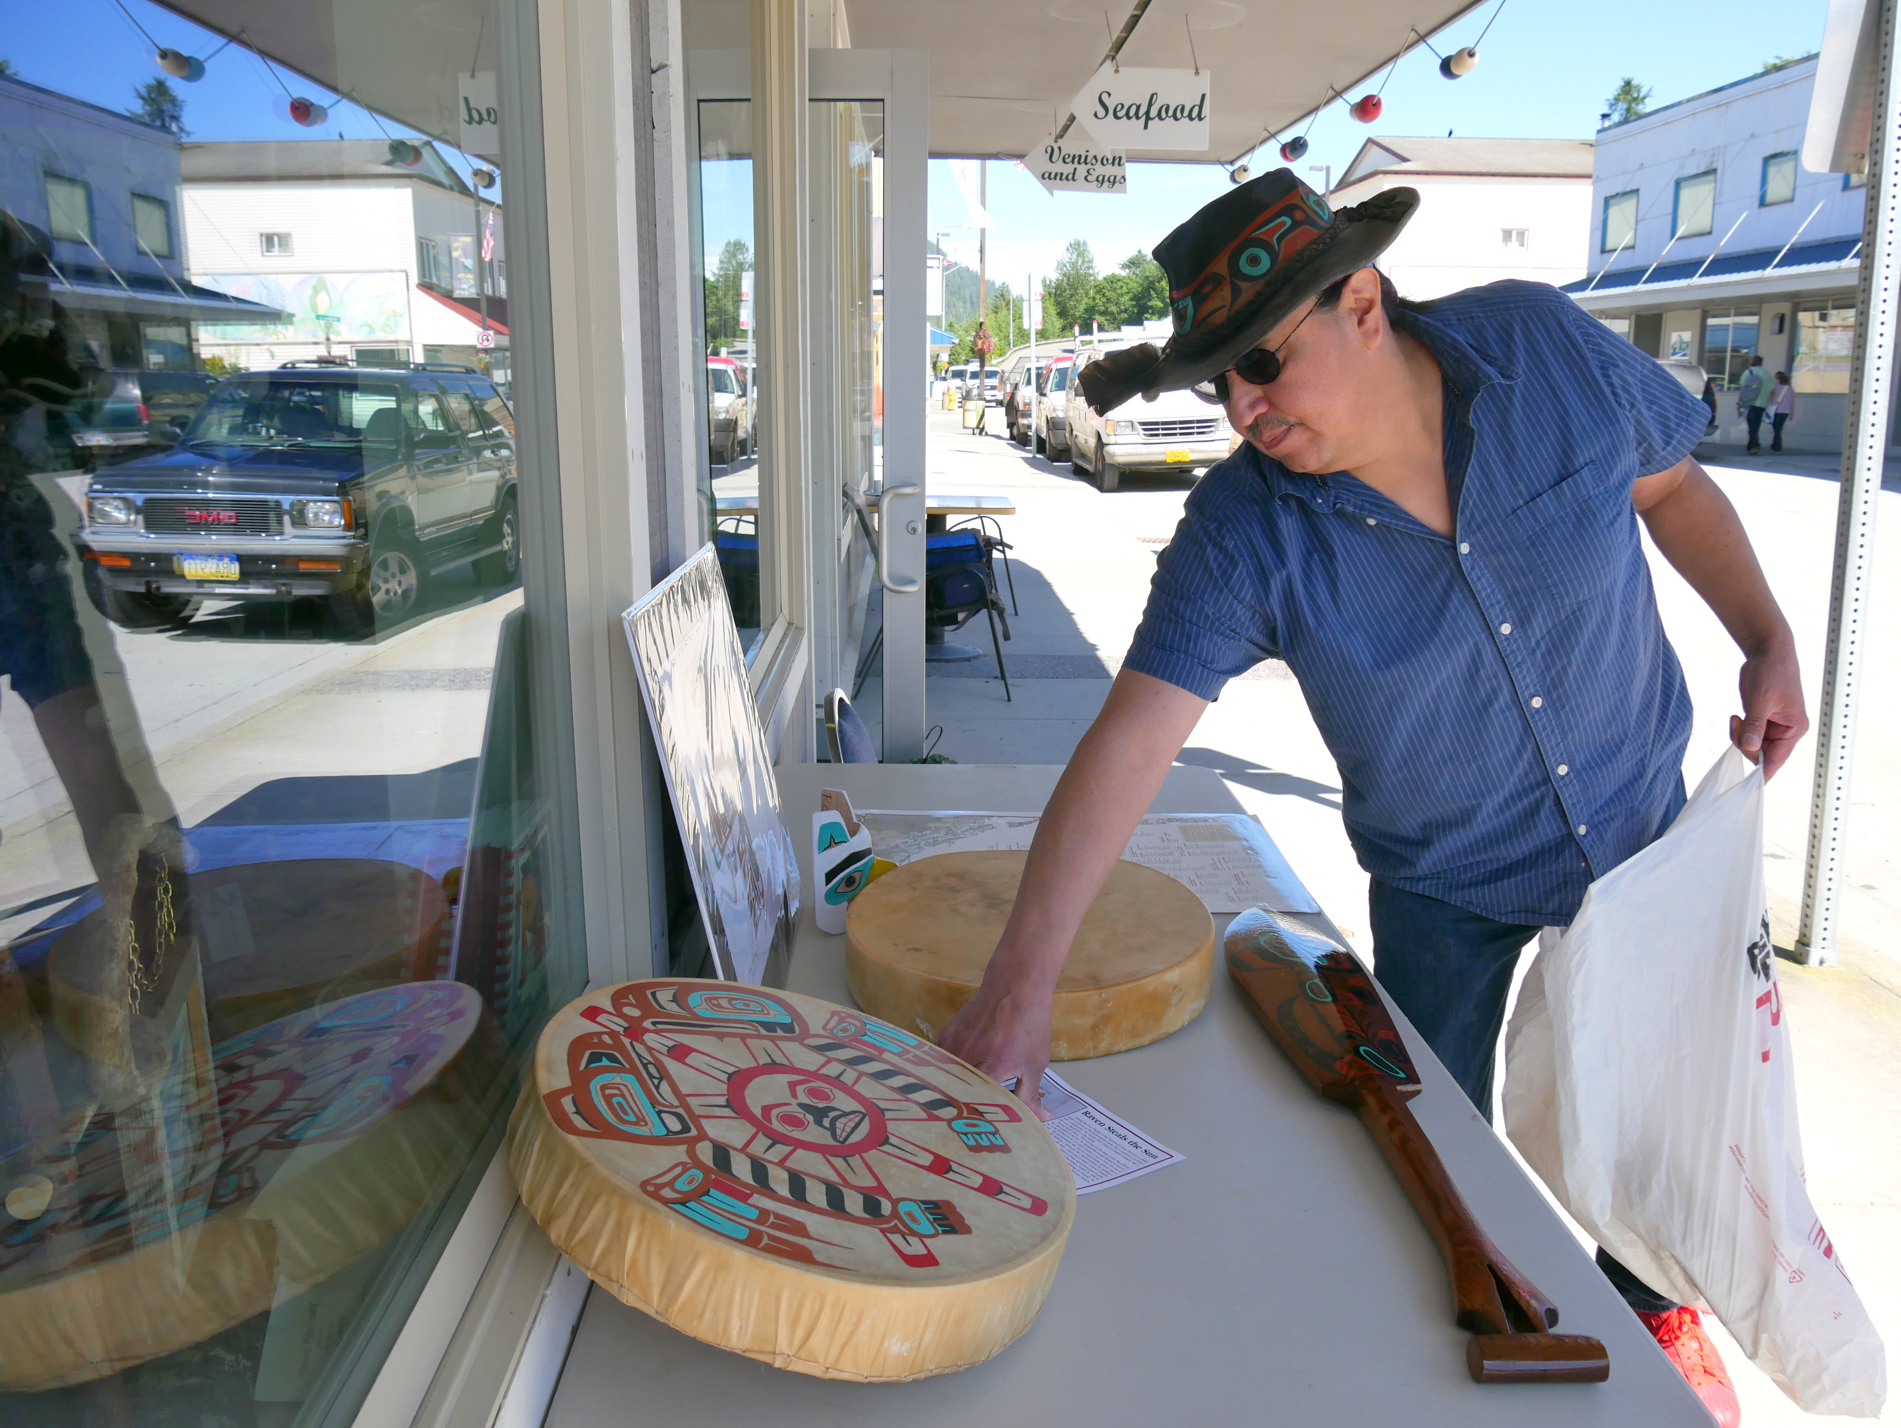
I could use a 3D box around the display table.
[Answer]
[{"bbox_3d":[0.094,0.646,1.846,0.760,0.740,1.830,0,13,-2],"label":"display table"}]

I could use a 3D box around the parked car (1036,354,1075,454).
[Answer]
[{"bbox_3d":[2.745,-5.771,29.021,1.880,1.850,4.800,0,13,-1],"label":"parked car"}]

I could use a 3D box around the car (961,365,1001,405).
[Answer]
[{"bbox_3d":[1.621,-16.182,75.865,1.970,1.870,5.400,0,13,-2],"label":"car"}]

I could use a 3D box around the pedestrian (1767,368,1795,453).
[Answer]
[{"bbox_3d":[15.823,-5.739,29.276,0.500,1.530,0.360,4,13,16],"label":"pedestrian"}]

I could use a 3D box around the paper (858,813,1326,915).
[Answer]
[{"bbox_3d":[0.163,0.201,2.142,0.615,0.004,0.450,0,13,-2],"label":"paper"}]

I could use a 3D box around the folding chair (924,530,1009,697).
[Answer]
[{"bbox_3d":[-0.084,-0.510,6.914,0.630,0.800,0.530,0,13,-2],"label":"folding chair"}]

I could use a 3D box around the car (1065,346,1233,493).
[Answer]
[{"bbox_3d":[3.027,-4.450,22.610,2.020,2.040,5.400,0,13,0],"label":"car"}]

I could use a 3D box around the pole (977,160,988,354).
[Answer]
[{"bbox_3d":[0.826,-11.424,39.498,0.200,8.000,0.200,0,13,-2],"label":"pole"}]

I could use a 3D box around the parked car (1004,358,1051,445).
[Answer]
[{"bbox_3d":[2.438,-7.158,35.263,1.980,1.850,5.500,0,13,-1],"label":"parked car"}]

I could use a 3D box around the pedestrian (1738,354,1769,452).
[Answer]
[{"bbox_3d":[14.962,-5.718,28.540,0.600,1.800,0.420,4,13,16],"label":"pedestrian"}]

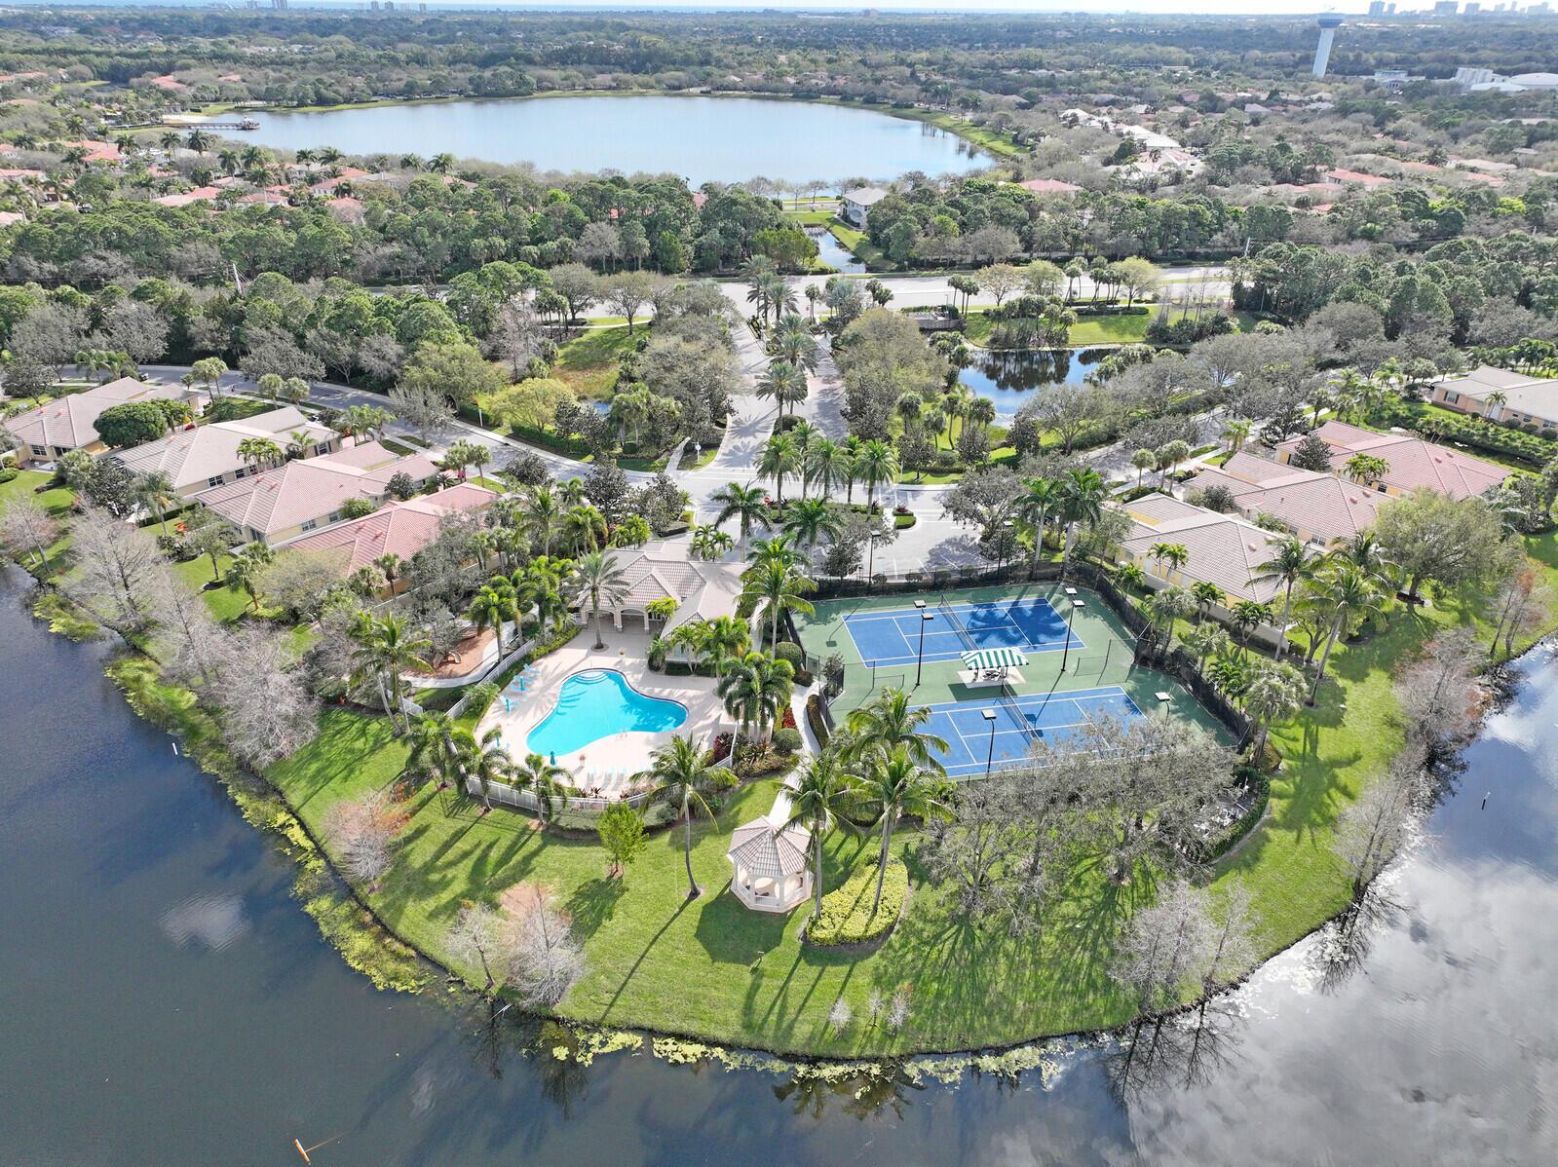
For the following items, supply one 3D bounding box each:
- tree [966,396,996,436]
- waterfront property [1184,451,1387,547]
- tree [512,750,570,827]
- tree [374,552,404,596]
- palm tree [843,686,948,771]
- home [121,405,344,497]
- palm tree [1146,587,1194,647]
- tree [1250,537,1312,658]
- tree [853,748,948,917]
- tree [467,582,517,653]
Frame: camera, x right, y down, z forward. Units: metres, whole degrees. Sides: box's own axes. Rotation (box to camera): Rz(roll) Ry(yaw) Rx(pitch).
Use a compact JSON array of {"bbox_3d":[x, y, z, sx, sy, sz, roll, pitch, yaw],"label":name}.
[{"bbox_3d":[31.374,-24.989,165.131,4.300,7.600,4.300,1,28,0],"label":"tree"},{"bbox_3d":[70.107,-11.477,142.058,18.000,6.600,25.800,-21,35,-34],"label":"waterfront property"},{"bbox_3d":[-18.901,16.546,86.793,4.830,7.290,4.830,0,28,0],"label":"tree"},{"bbox_3d":[-43.044,-0.531,119.784,3.400,5.860,3.400,-10,30,-19],"label":"tree"},{"bbox_3d":[8.389,14.800,80.790,7.770,16.450,7.770,0,28,0],"label":"palm tree"},{"bbox_3d":[-78.411,-20.111,154.299,17.700,6.600,25.800,19,33,30],"label":"home"},{"bbox_3d":[40.201,4.086,111.040,4.800,7.620,4.700,1,28,0],"label":"palm tree"},{"bbox_3d":[50.070,2.081,109.093,6.882,13.020,6.882,1,28,0],"label":"tree"},{"bbox_3d":[7.423,18.420,76.414,7.400,14.600,7.400,1,28,0],"label":"tree"},{"bbox_3d":[-28.576,4.199,108.575,4.800,8.590,4.600,1,28,0],"label":"tree"}]

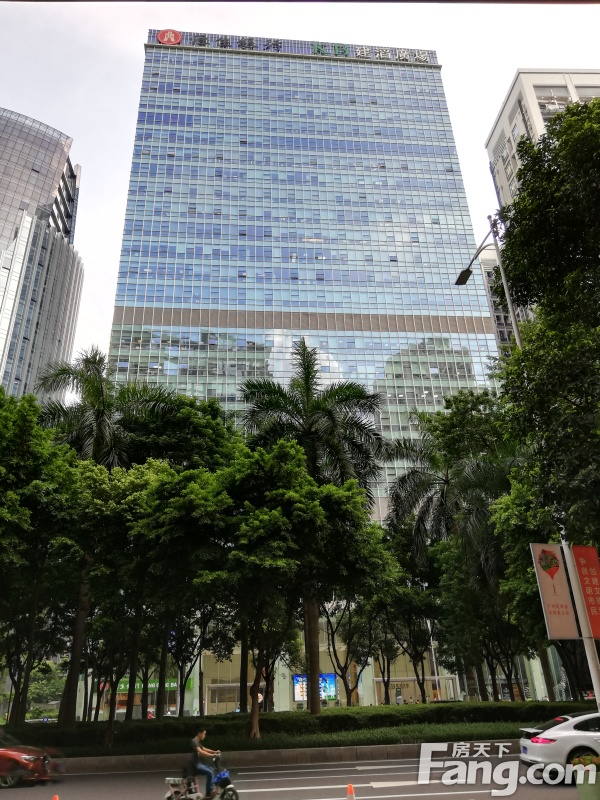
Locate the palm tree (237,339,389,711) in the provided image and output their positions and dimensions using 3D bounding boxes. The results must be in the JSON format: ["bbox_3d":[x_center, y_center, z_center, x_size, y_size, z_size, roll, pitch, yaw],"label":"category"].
[{"bbox_3d":[0.679,4.967,27.465,7.000,18.170,6.800,-2,-25,0],"label":"palm tree"}]

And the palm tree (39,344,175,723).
[{"bbox_3d":[-9.119,5.201,26.417,6.900,17.500,6.700,-2,-25,0],"label":"palm tree"}]

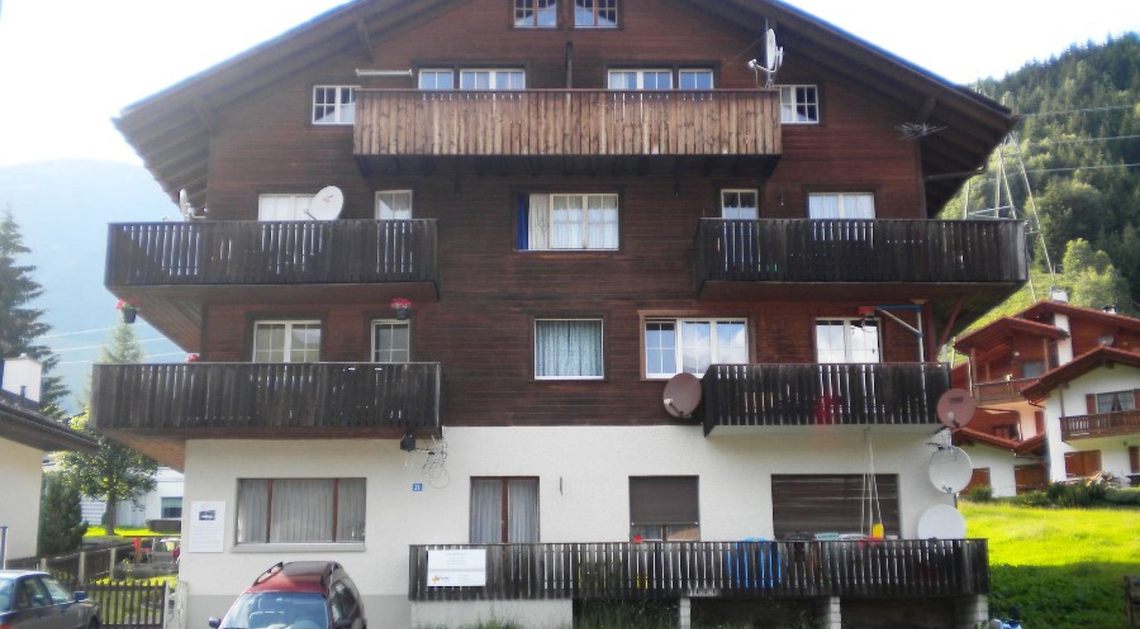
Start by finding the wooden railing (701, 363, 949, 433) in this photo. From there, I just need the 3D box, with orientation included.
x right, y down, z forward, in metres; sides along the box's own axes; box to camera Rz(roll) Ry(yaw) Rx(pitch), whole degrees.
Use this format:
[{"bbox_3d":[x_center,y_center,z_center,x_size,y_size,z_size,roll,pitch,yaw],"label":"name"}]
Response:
[{"bbox_3d":[4.523,1.524,24.073,4.196,1.083,1.150,0,-14,-1],"label":"wooden railing"}]

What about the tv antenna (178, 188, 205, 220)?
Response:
[{"bbox_3d":[-7.385,-2.120,26.434,0.565,0.736,0.600,0,-14,-1],"label":"tv antenna"}]

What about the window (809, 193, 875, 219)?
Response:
[{"bbox_3d":[5.114,-1.808,25.378,1.243,1.006,0.120,0,-15,-1],"label":"window"}]

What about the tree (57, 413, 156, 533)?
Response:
[{"bbox_3d":[-14.331,4.829,41.913,3.027,3.991,3.100,0,-14,-1],"label":"tree"}]

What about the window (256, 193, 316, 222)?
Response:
[{"bbox_3d":[-5.260,-1.739,25.438,1.238,1.127,0.140,0,-14,-1],"label":"window"}]

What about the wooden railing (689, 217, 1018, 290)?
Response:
[{"bbox_3d":[5.175,-0.977,24.539,5.882,1.192,1.200,0,-15,-1],"label":"wooden railing"}]

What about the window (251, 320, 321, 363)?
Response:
[{"bbox_3d":[-5.201,0.636,24.837,1.242,1.092,0.140,0,-14,-1],"label":"window"}]

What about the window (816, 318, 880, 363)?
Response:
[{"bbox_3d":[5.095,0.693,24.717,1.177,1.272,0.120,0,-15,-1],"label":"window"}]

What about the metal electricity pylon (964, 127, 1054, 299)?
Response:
[{"bbox_3d":[34.524,-8.729,108.033,6.500,19.500,8.000,-10,-16,34],"label":"metal electricity pylon"}]

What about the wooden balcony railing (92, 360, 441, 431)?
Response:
[{"bbox_3d":[-5.297,1.520,23.942,6.024,1.132,1.150,0,-14,-1],"label":"wooden balcony railing"}]

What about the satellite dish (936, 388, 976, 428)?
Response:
[{"bbox_3d":[6.852,1.676,23.965,0.650,0.670,0.340,-8,-17,27],"label":"satellite dish"}]

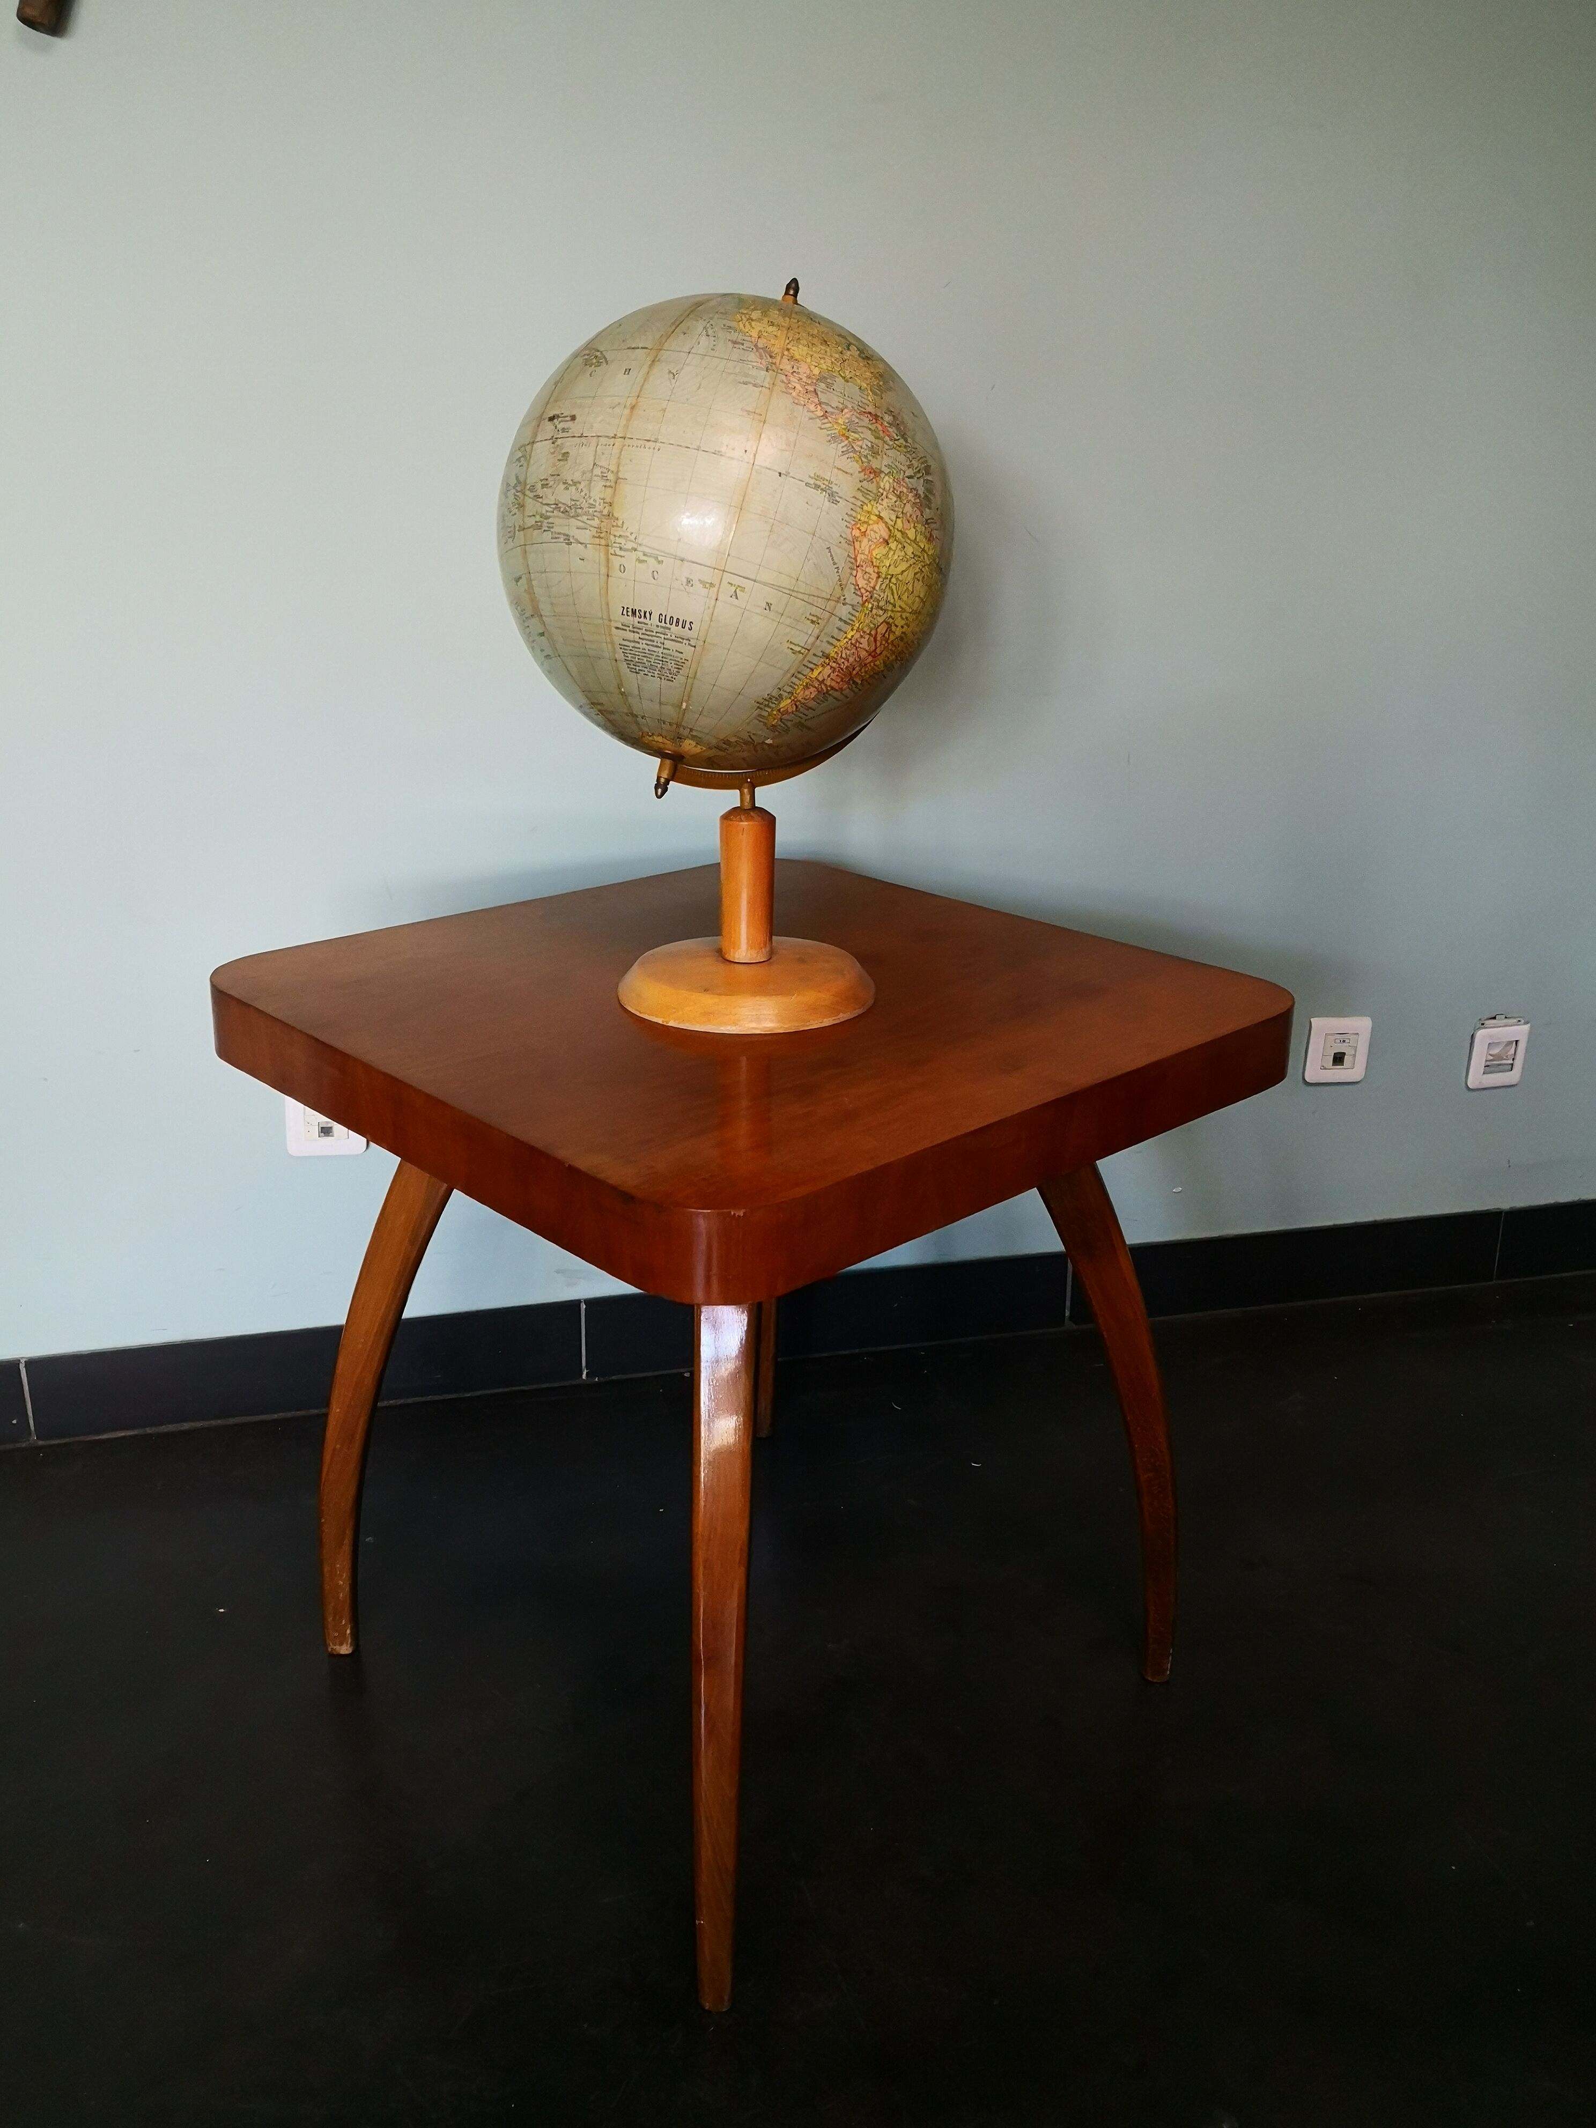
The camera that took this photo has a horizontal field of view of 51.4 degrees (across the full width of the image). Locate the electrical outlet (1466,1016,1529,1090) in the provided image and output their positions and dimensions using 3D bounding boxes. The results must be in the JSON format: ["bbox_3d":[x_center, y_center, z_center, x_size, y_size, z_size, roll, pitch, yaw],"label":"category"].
[{"bbox_3d":[0.884,-0.015,2.089,0.080,0.096,0.020,-4,20,-13],"label":"electrical outlet"}]

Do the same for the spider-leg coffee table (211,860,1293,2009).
[{"bbox_3d":[-0.041,0.236,1.405,0.634,0.640,0.634,-17,27,-40],"label":"spider-leg coffee table"}]

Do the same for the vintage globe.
[{"bbox_3d":[-0.050,-0.364,1.158,0.317,0.317,0.317,1,20,0],"label":"vintage globe"}]

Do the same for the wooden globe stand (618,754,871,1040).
[{"bbox_3d":[-0.037,-0.131,1.236,0.194,0.166,0.194,1,20,0],"label":"wooden globe stand"}]

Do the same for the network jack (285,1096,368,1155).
[{"bbox_3d":[-0.503,0.060,1.769,0.081,0.081,0.014,-4,20,-13],"label":"network jack"}]

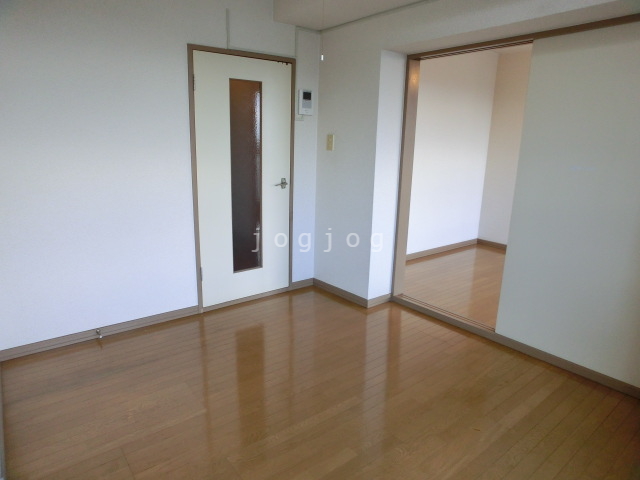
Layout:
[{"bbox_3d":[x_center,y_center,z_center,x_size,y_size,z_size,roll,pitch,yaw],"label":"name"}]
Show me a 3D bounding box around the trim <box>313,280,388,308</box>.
[{"bbox_3d":[0.258,0.421,3.281,0.262,0.069,0.645,-9,17,-39],"label":"trim"}]

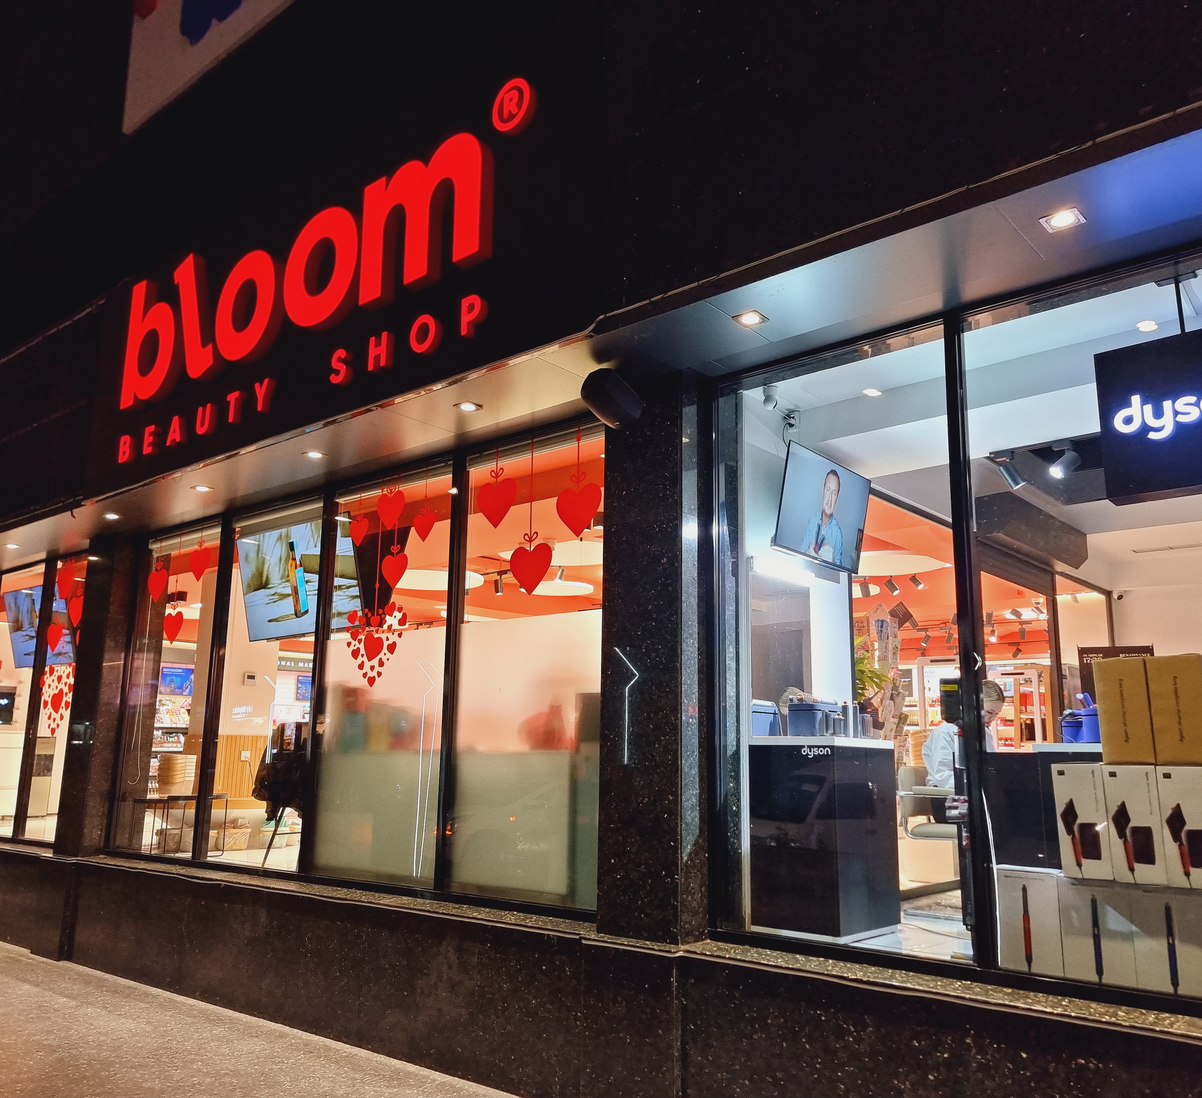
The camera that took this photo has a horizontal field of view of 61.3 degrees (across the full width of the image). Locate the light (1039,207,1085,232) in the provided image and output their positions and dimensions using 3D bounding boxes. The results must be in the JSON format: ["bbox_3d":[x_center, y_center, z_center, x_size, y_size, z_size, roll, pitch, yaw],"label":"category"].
[{"bbox_3d":[1.694,-1.220,3.725,0.122,0.035,0.122,-9,-15,39],"label":"light"}]

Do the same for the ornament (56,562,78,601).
[{"bbox_3d":[-5.204,0.323,9.886,0.370,0.360,0.015,-9,-15,39],"label":"ornament"}]

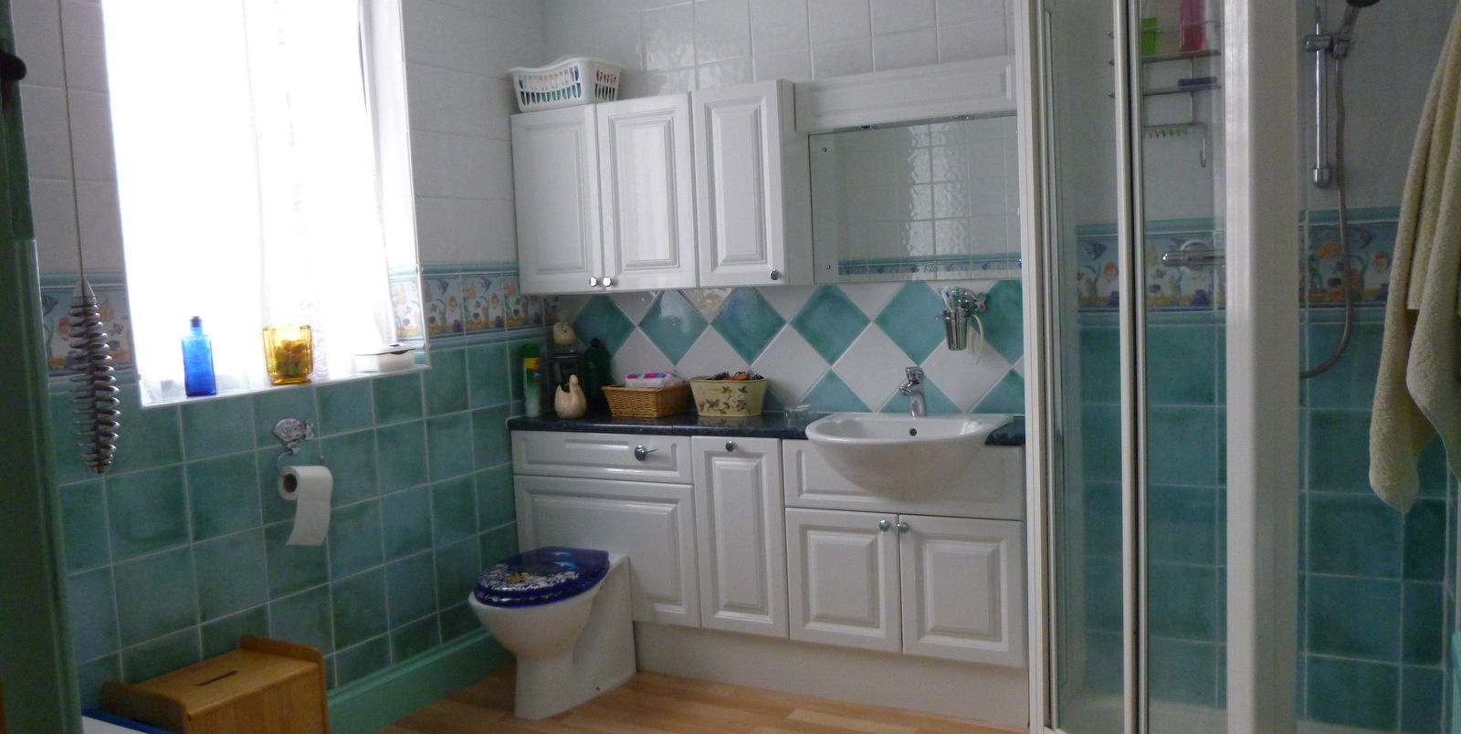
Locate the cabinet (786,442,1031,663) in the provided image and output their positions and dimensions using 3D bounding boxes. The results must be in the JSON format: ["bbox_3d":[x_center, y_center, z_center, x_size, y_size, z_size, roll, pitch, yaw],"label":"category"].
[{"bbox_3d":[0.540,0.502,3.107,0.700,0.600,0.285,0,5,28],"label":"cabinet"}]

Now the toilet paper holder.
[{"bbox_3d":[-1.140,0.211,2.789,0.077,0.149,0.154,0,5,28],"label":"toilet paper holder"}]

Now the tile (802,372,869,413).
[{"bbox_3d":[0.319,0.072,3.310,0.275,0.144,0.010,0,5,29],"label":"tile"}]

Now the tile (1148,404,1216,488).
[{"bbox_3d":[1.121,0.198,2.662,0.193,0.198,0.010,0,5,28],"label":"tile"}]

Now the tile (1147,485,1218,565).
[{"bbox_3d":[1.148,0.404,2.720,0.196,0.198,0.010,0,5,28],"label":"tile"}]

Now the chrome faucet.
[{"bbox_3d":[0.530,0.074,3.047,0.048,0.150,0.150,0,5,29],"label":"chrome faucet"}]

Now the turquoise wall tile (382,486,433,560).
[{"bbox_3d":[-0.995,0.481,3.251,0.010,0.200,0.200,0,5,28],"label":"turquoise wall tile"}]

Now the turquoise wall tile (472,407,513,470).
[{"bbox_3d":[-0.812,0.241,3.598,0.010,0.200,0.200,0,5,28],"label":"turquoise wall tile"}]

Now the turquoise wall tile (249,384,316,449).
[{"bbox_3d":[-1.170,0.132,2.783,0.010,0.140,0.197,0,5,29],"label":"turquoise wall tile"}]

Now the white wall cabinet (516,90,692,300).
[{"bbox_3d":[-0.371,-0.552,3.500,0.700,0.601,0.209,0,5,29],"label":"white wall cabinet"}]

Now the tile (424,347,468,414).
[{"bbox_3d":[-0.917,0.054,3.401,0.010,0.200,0.200,0,5,28],"label":"tile"}]

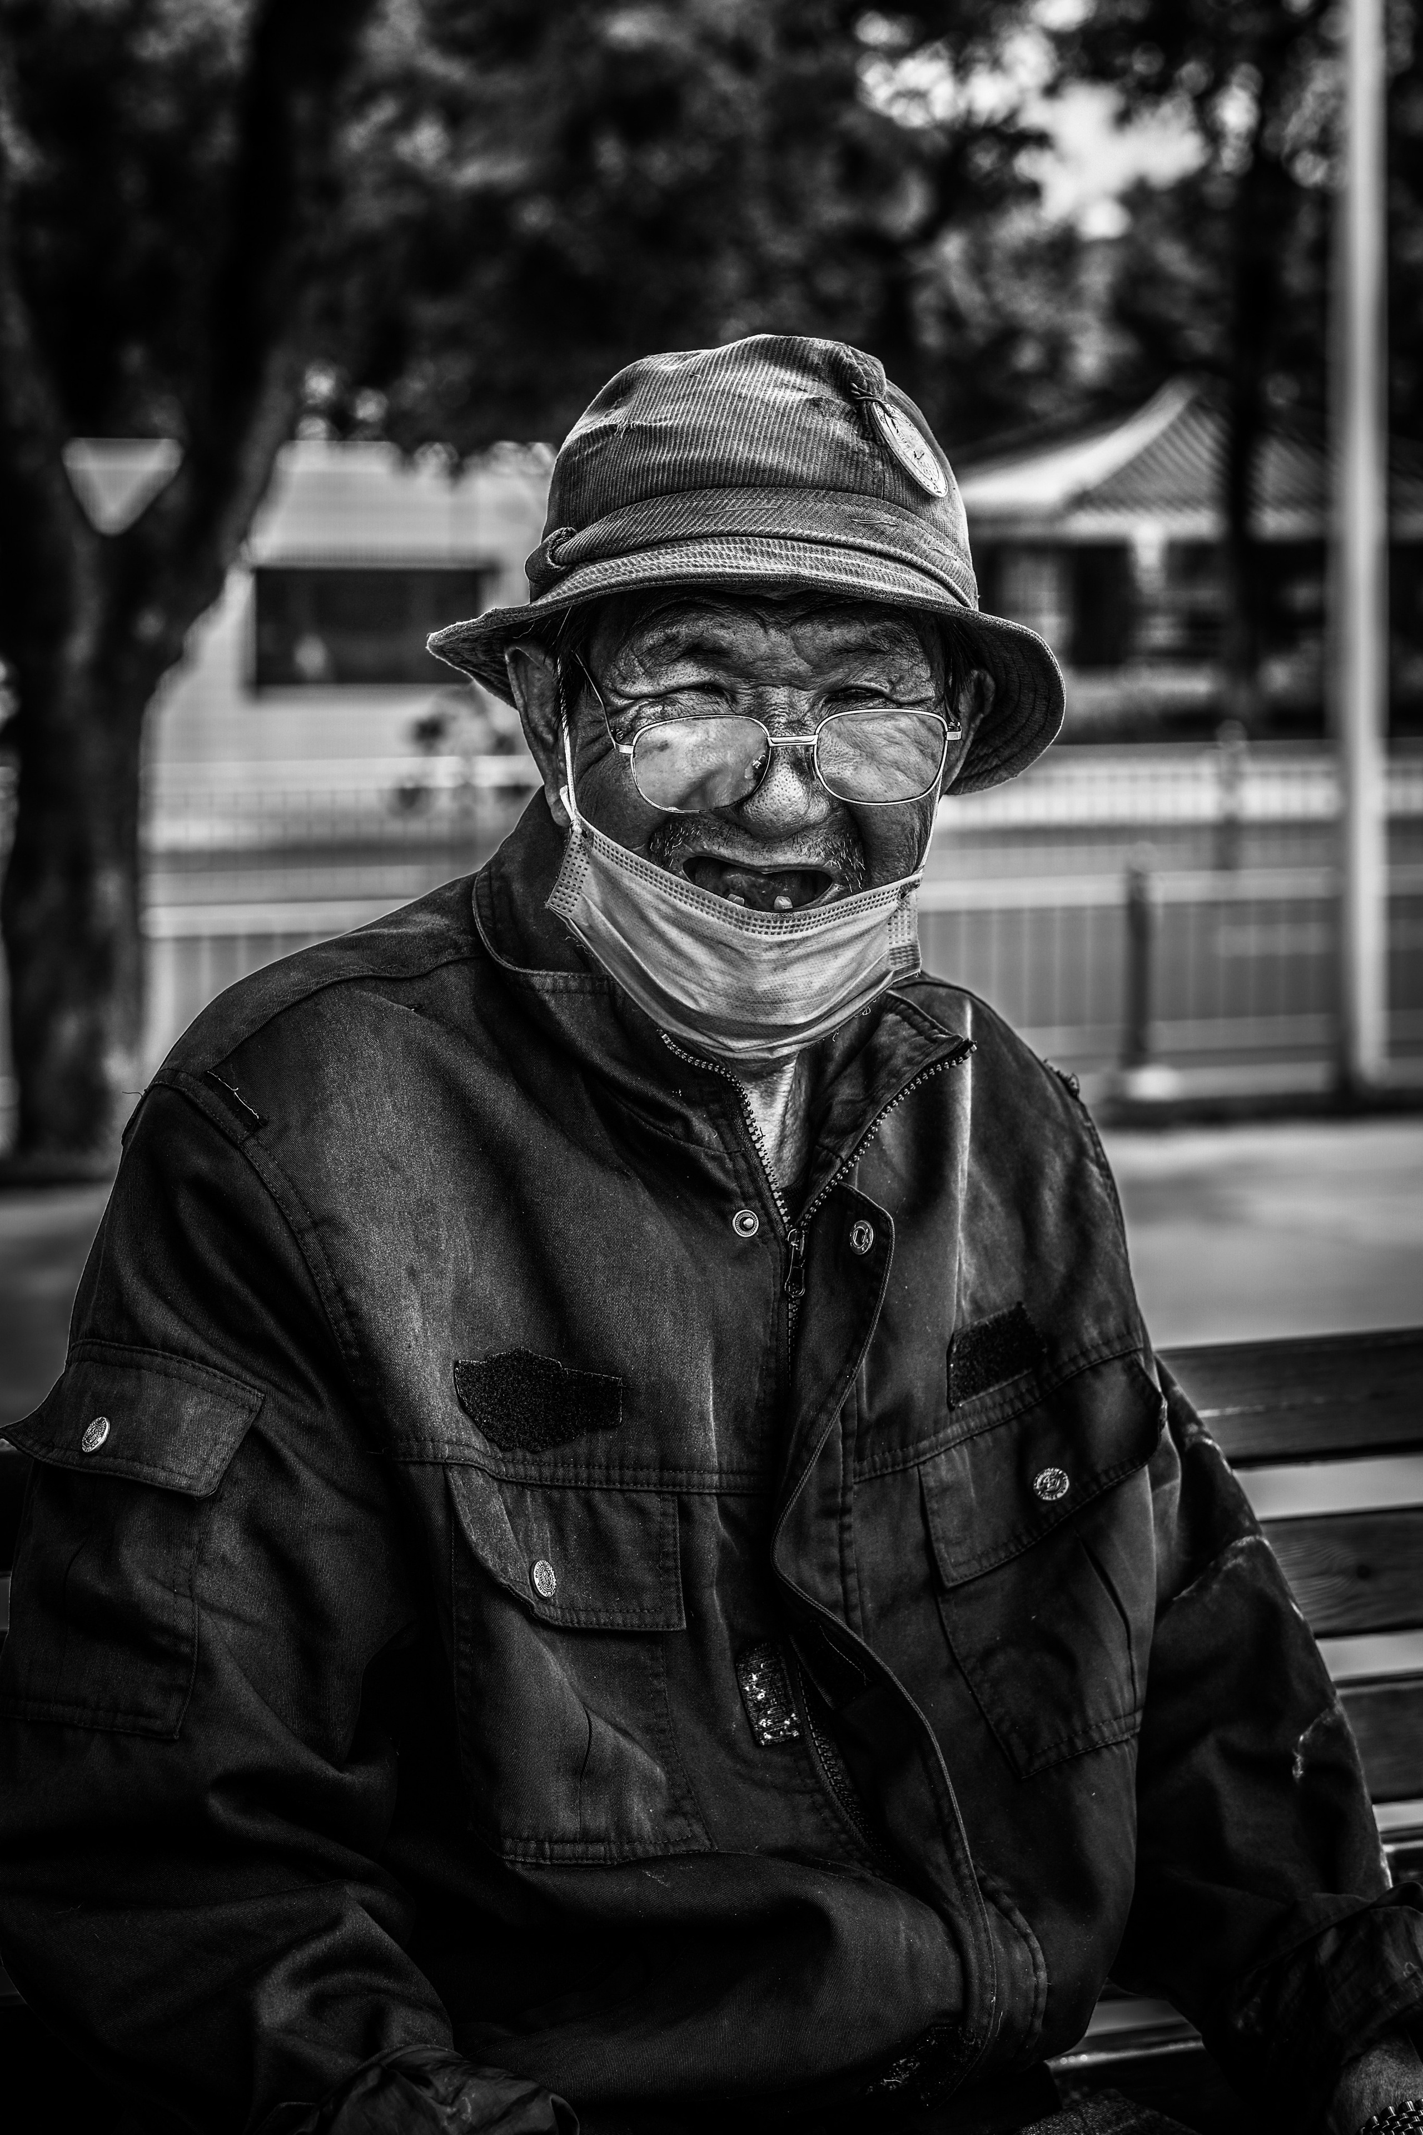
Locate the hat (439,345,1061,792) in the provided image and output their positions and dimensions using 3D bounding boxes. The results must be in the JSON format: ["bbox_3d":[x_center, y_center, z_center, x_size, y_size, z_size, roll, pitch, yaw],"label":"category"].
[{"bbox_3d":[0.017,-0.217,2.080,0.262,0.148,0.285,3,-15,1],"label":"hat"}]

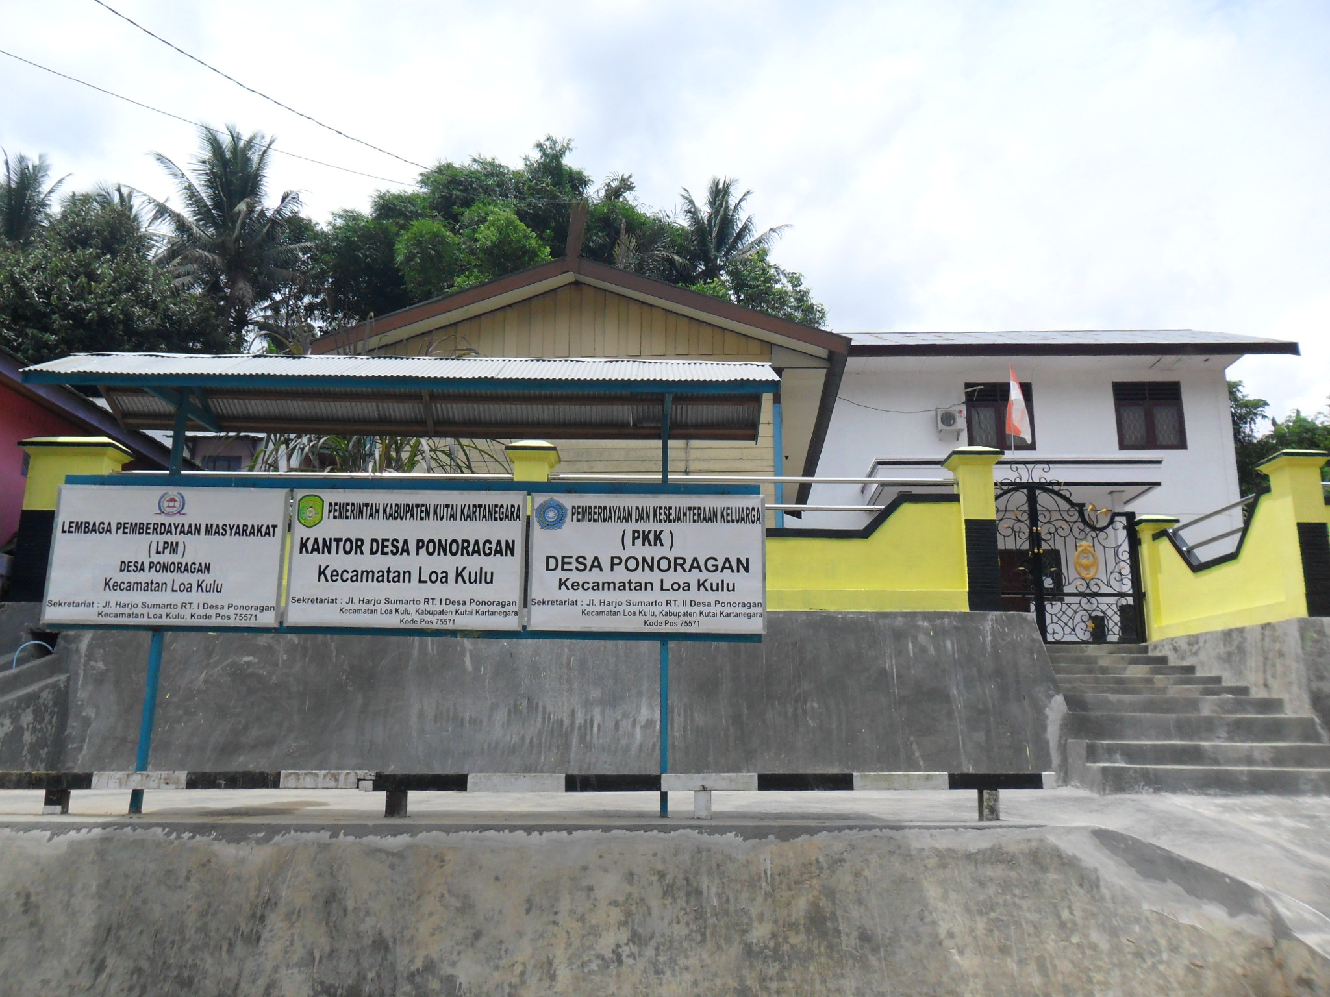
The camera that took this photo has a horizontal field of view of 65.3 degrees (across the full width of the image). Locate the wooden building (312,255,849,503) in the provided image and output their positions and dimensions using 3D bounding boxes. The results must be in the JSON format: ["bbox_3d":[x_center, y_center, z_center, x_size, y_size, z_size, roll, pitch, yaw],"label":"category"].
[{"bbox_3d":[-0.696,0.539,18.011,6.700,4.610,11.340,0,-12,4],"label":"wooden building"}]

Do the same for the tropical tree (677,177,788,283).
[{"bbox_3d":[3.222,-12.028,55.851,7.000,11.600,7.000,1,-12,0],"label":"tropical tree"}]

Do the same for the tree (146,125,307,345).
[{"bbox_3d":[-16.274,-8.224,38.605,7.000,12.600,7.000,1,-12,0],"label":"tree"}]

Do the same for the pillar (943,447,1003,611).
[{"bbox_3d":[2.896,0.283,9.690,0.540,1.570,0.540,0,-12,1],"label":"pillar"}]

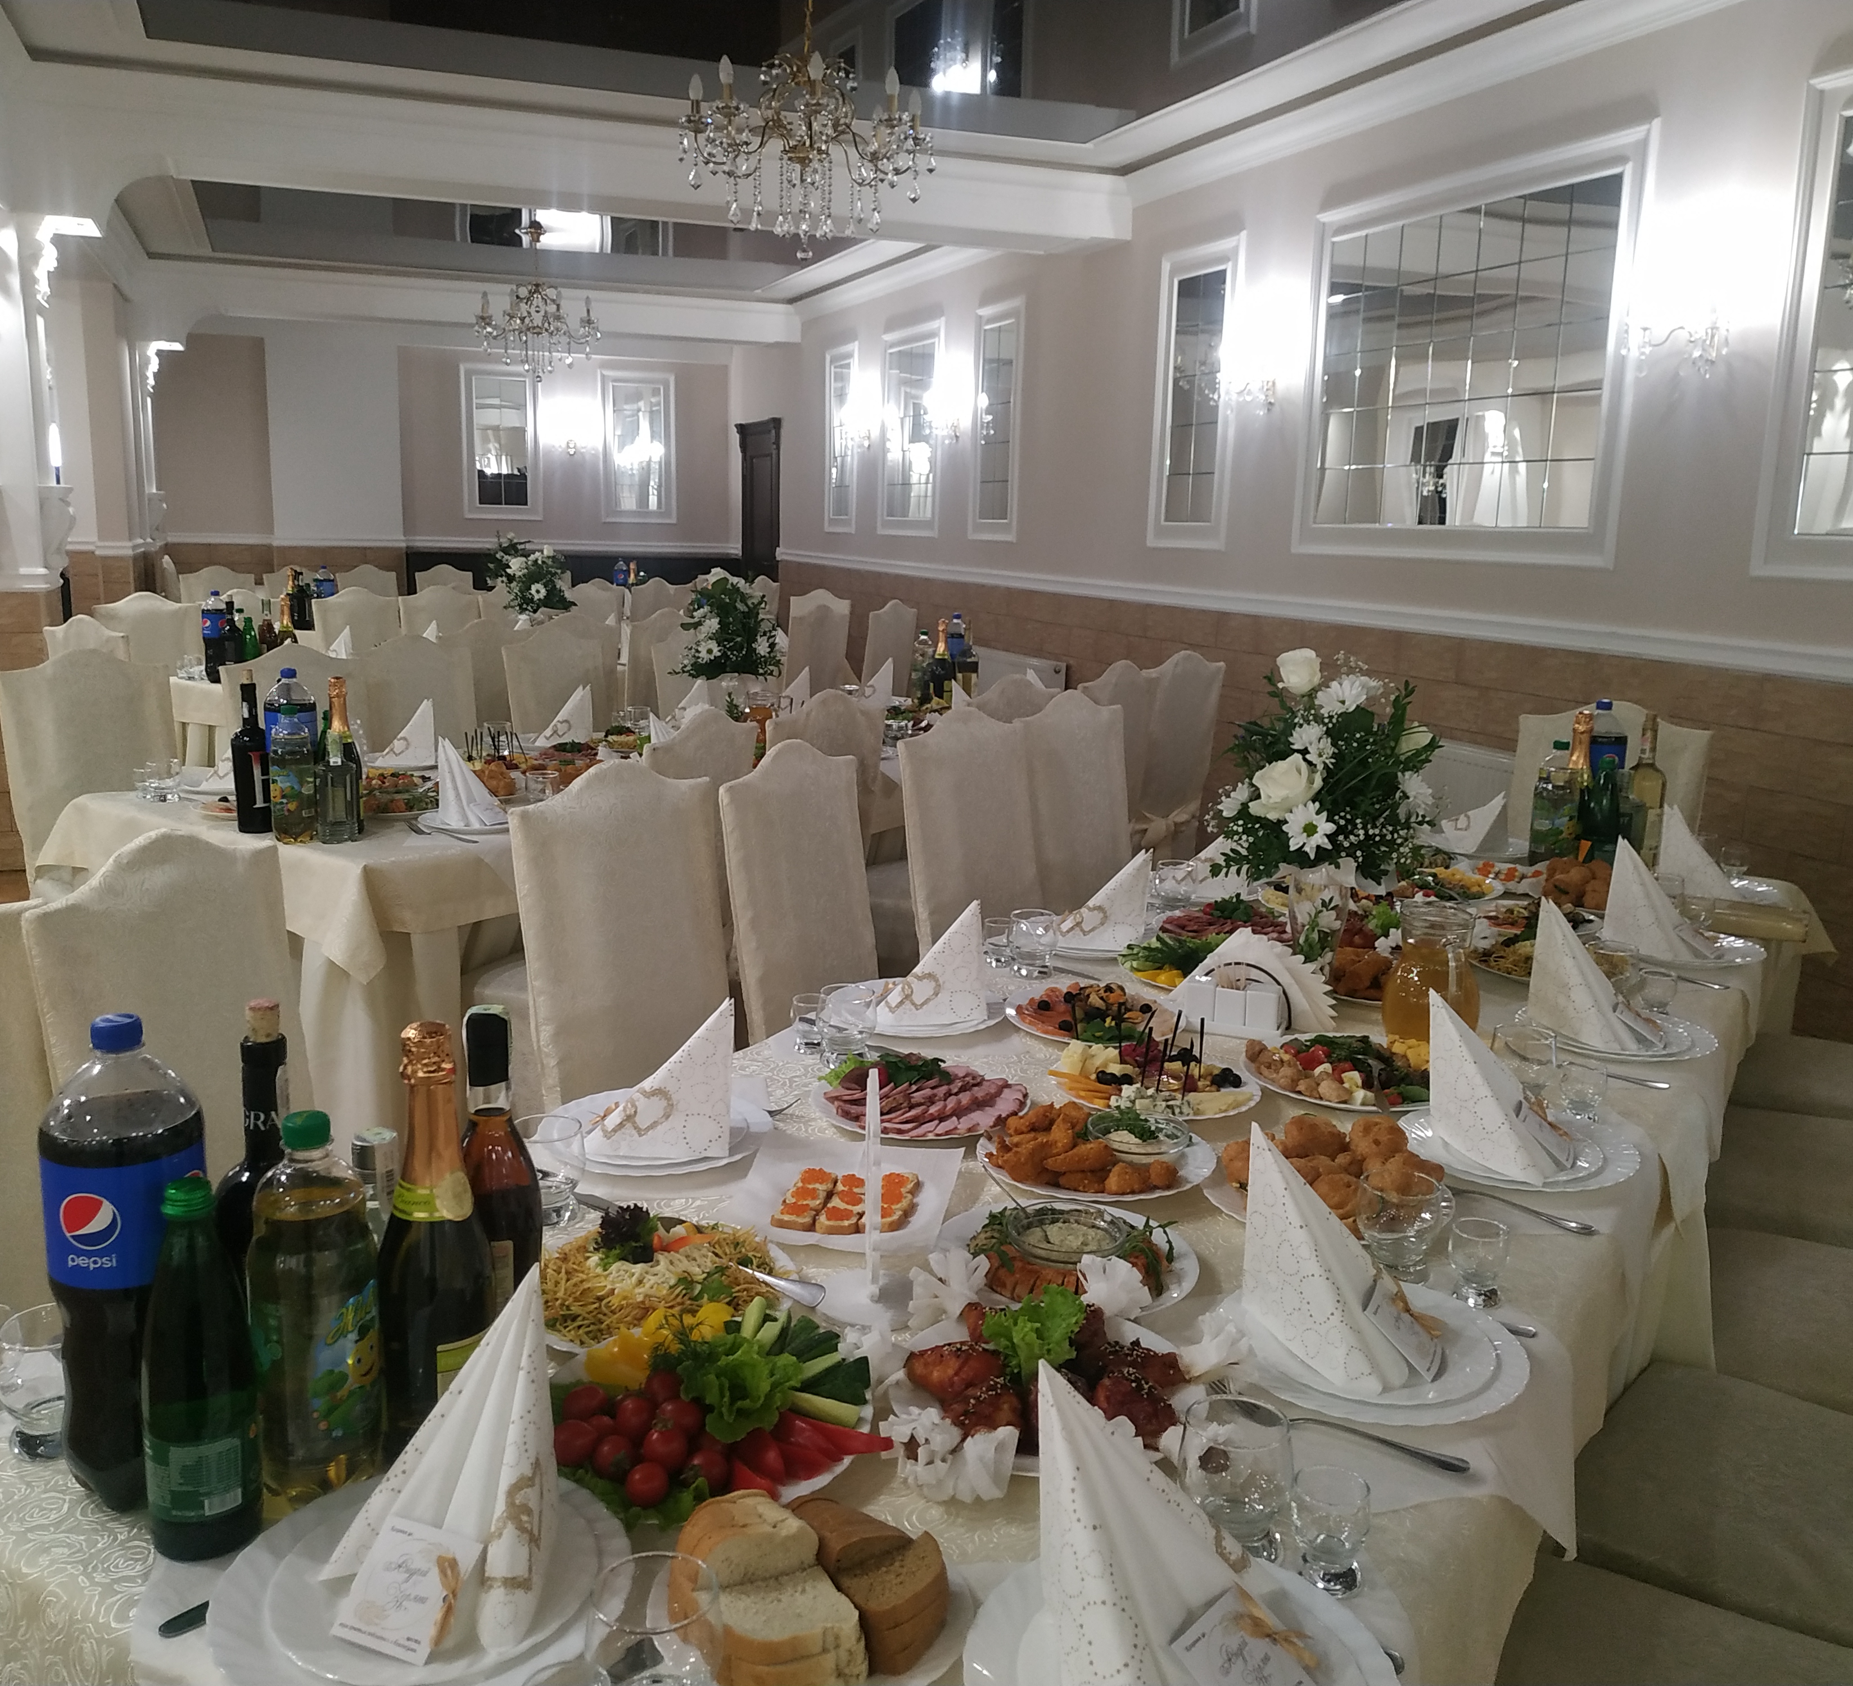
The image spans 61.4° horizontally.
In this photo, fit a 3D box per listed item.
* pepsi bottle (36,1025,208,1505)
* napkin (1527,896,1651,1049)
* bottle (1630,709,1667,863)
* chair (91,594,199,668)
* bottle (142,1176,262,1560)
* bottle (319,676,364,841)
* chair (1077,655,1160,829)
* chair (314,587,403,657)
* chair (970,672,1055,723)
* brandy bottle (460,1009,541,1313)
[{"bbox_3d":[-0.556,0.284,1.077,0.103,0.339,0.103,-5,13,-27],"label":"pepsi bottle"},{"bbox_3d":[0.845,0.157,1.984,0.135,0.165,0.120,9,14,33],"label":"napkin"},{"bbox_3d":[1.494,-0.108,3.201,0.075,0.306,0.075,9,14,33],"label":"bottle"},{"bbox_3d":[-2.981,-0.458,6.295,0.520,1.068,0.440,9,14,33],"label":"chair"},{"bbox_3d":[-0.468,0.334,1.003,0.074,0.245,0.074,9,14,33],"label":"bottle"},{"bbox_3d":[-1.203,-0.181,3.205,0.087,0.314,0.087,9,14,31],"label":"bottle"},{"bbox_3d":[0.389,-0.072,4.841,0.530,1.020,0.460,10,14,35],"label":"chair"},{"bbox_3d":[-2.422,-0.633,7.089,0.530,1.020,0.460,9,14,32],"label":"chair"},{"bbox_3d":[0.001,0.017,4.314,0.560,1.010,0.460,9,14,34],"label":"chair"},{"bbox_3d":[-0.326,0.263,1.174,0.075,0.289,0.075,-4,13,-21],"label":"brandy bottle"}]

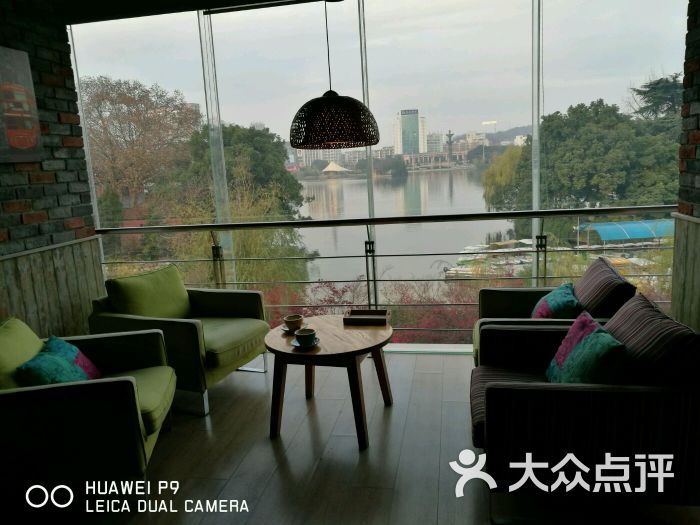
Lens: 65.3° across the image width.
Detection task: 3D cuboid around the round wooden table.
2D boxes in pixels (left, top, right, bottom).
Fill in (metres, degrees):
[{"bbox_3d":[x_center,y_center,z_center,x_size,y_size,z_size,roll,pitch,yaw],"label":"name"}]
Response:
[{"bbox_3d":[-0.115,0.685,3.224,0.750,0.560,0.750,-3,10,0],"label":"round wooden table"}]

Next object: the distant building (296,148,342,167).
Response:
[{"bbox_3d":[-22.344,-76.923,408.000,34.000,18.000,15.000,-3,10,0],"label":"distant building"}]

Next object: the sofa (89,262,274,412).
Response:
[{"bbox_3d":[-1.161,0.489,3.888,0.920,0.820,0.790,1,11,20],"label":"sofa"}]

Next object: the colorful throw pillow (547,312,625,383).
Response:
[{"bbox_3d":[0.998,0.439,2.328,0.130,0.390,0.390,24,14,-3],"label":"colorful throw pillow"}]

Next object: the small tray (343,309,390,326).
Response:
[{"bbox_3d":[0.108,0.334,3.364,0.260,0.060,0.190,-1,10,11],"label":"small tray"}]

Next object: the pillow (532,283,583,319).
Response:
[{"bbox_3d":[1.217,0.307,3.261,0.130,0.390,0.390,41,20,2],"label":"pillow"}]

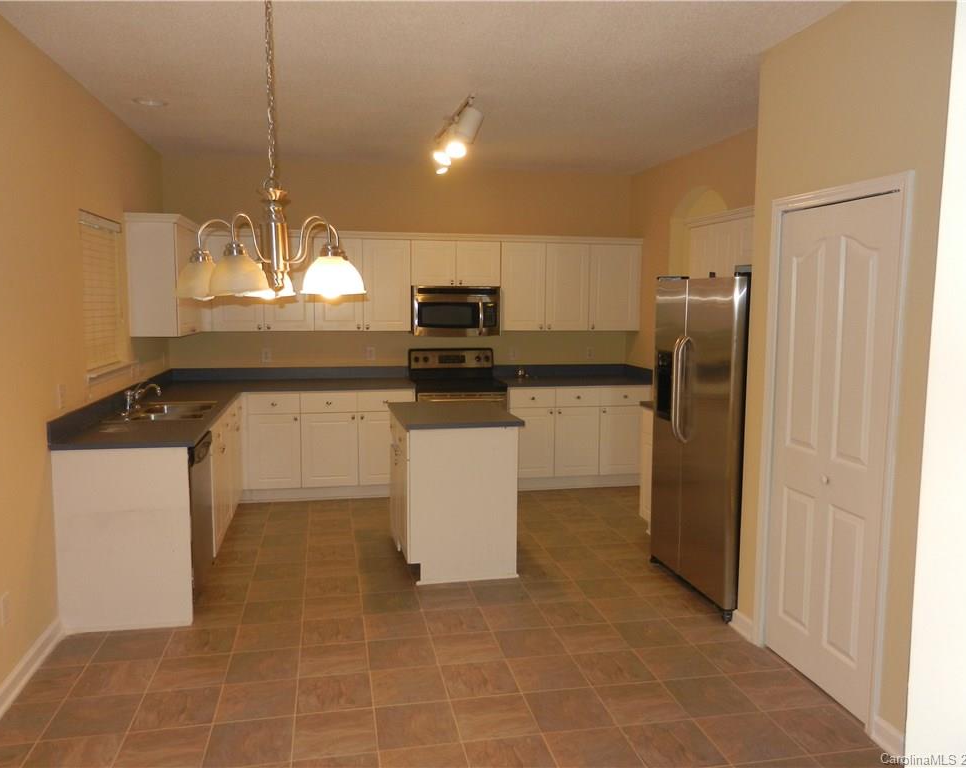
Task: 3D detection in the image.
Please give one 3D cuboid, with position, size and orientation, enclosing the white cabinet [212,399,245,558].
[{"bbox_3d":[-1.994,0.586,4.912,0.610,0.836,1.590,-1,6,-12],"label":"white cabinet"}]

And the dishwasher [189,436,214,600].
[{"bbox_3d":[-1.754,0.710,3.845,0.600,0.840,0.610,-1,6,-12],"label":"dishwasher"}]

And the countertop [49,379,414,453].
[{"bbox_3d":[-1.335,0.145,4.992,1.955,0.044,2.810,-1,6,-12],"label":"countertop"}]

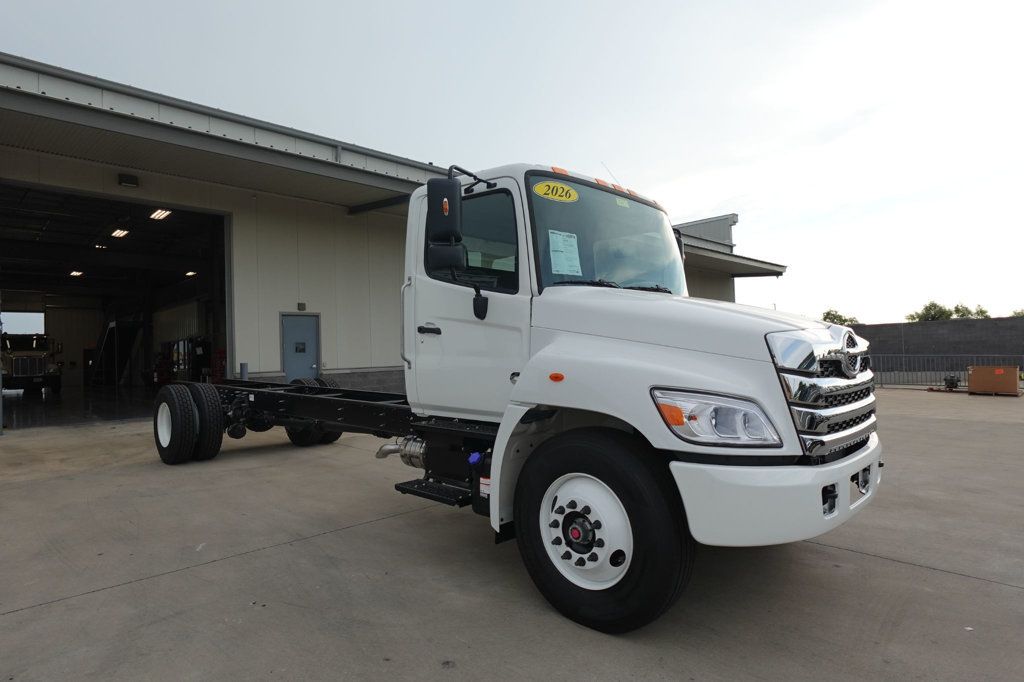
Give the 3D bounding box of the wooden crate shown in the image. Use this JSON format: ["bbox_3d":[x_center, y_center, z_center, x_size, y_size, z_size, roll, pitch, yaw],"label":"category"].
[{"bbox_3d":[13.734,1.135,16.215,1.080,0.830,0.650,-3,-2,44],"label":"wooden crate"}]

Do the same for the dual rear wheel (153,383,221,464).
[{"bbox_3d":[-4.480,1.131,7.867,1.020,1.020,0.600,-2,-2,43],"label":"dual rear wheel"}]

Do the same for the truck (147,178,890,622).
[{"bbox_3d":[-1.871,0.233,6.713,10.500,2.750,2.800,-2,-2,43],"label":"truck"}]

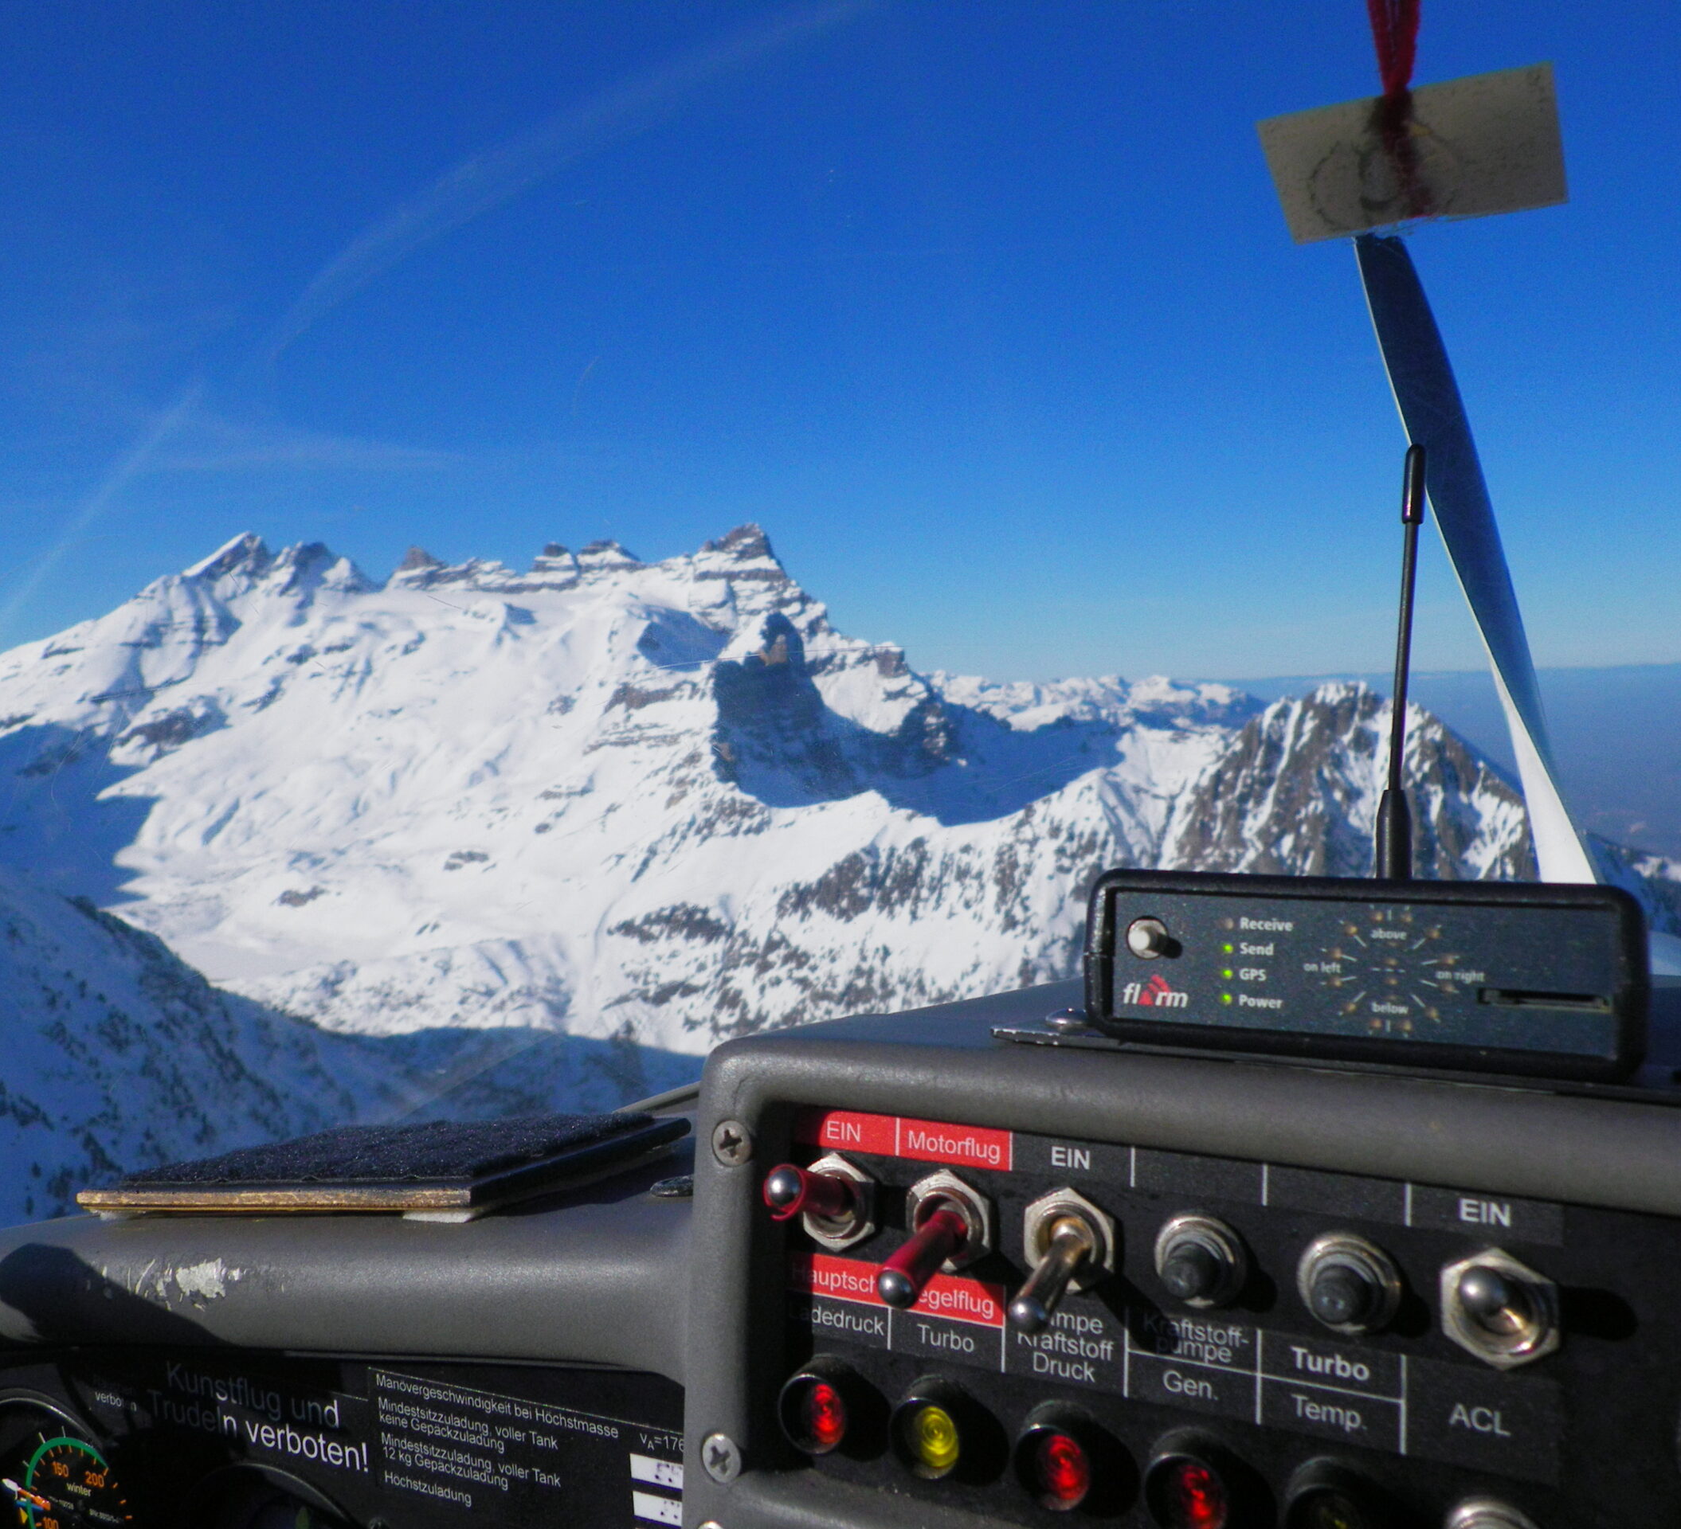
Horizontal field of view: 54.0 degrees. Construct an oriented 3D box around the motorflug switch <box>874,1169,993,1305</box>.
[{"bbox_3d":[0.013,0.072,0.252,0.014,0.017,0.023,0,-2,29],"label":"motorflug switch"}]

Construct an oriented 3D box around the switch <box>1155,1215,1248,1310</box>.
[{"bbox_3d":[0.051,0.072,0.238,0.014,0.014,0.010,0,-2,29],"label":"switch"}]

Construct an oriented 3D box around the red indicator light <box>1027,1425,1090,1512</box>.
[{"bbox_3d":[0.033,0.104,0.247,0.013,0.013,0.008,0,-2,29],"label":"red indicator light"}]

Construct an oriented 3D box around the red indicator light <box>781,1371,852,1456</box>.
[{"bbox_3d":[-0.002,0.104,0.267,0.013,0.013,0.008,0,-2,29],"label":"red indicator light"}]

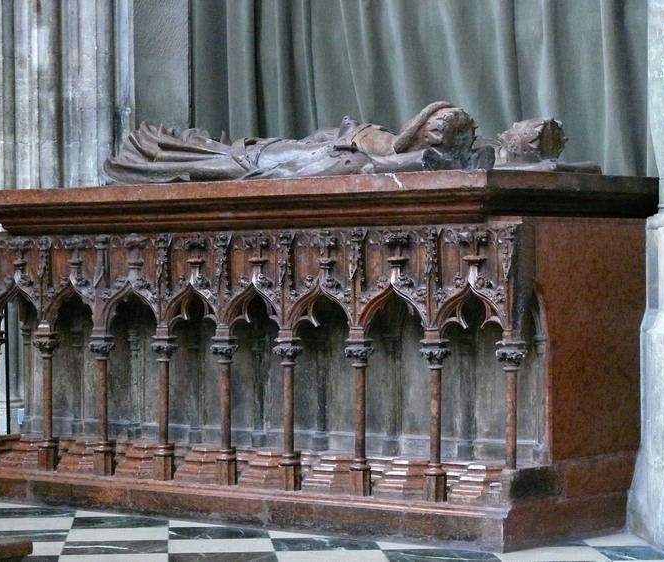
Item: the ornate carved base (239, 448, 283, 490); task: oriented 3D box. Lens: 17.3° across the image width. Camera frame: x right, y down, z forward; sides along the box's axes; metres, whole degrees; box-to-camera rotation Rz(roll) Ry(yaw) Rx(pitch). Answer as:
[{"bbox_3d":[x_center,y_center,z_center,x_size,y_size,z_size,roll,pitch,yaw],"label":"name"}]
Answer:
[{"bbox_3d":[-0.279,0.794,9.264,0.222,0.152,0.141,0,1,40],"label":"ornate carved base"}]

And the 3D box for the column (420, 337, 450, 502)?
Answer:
[{"bbox_3d":[0.409,0.546,8.638,0.111,0.633,0.111,0,0,0],"label":"column"}]

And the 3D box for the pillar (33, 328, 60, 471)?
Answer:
[{"bbox_3d":[-1.283,0.543,9.904,0.102,0.630,0.102,0,0,41],"label":"pillar"}]

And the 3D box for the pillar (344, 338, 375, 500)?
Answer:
[{"bbox_3d":[0.116,0.541,8.699,0.102,0.630,0.102,0,0,41],"label":"pillar"}]

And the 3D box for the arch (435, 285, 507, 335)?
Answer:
[{"bbox_3d":[0.535,0.106,8.328,0.332,0.200,0.084,0,0,41],"label":"arch"}]

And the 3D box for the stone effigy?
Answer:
[{"bbox_3d":[0.007,-0.569,9.627,2.239,0.289,0.925,0,1,40],"label":"stone effigy"}]

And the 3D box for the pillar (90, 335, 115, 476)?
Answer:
[{"bbox_3d":[-1.026,0.551,9.825,0.111,0.627,0.111,0,0,0],"label":"pillar"}]

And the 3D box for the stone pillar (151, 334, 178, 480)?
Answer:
[{"bbox_3d":[-0.731,0.547,9.581,0.111,0.633,0.111,0,0,0],"label":"stone pillar"}]

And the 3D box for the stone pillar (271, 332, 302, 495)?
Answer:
[{"bbox_3d":[-0.175,0.542,8.950,0.102,0.630,0.102,0,0,41],"label":"stone pillar"}]

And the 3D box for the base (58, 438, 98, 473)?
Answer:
[{"bbox_3d":[-1.130,0.784,9.807,0.288,0.152,0.148,0,0,41],"label":"base"}]

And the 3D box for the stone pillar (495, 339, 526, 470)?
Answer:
[{"bbox_3d":[0.689,0.480,8.405,0.111,0.498,0.111,0,0,0],"label":"stone pillar"}]

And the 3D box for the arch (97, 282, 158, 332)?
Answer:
[{"bbox_3d":[-0.960,0.126,10.427,0.352,0.239,0.092,0,1,40],"label":"arch"}]

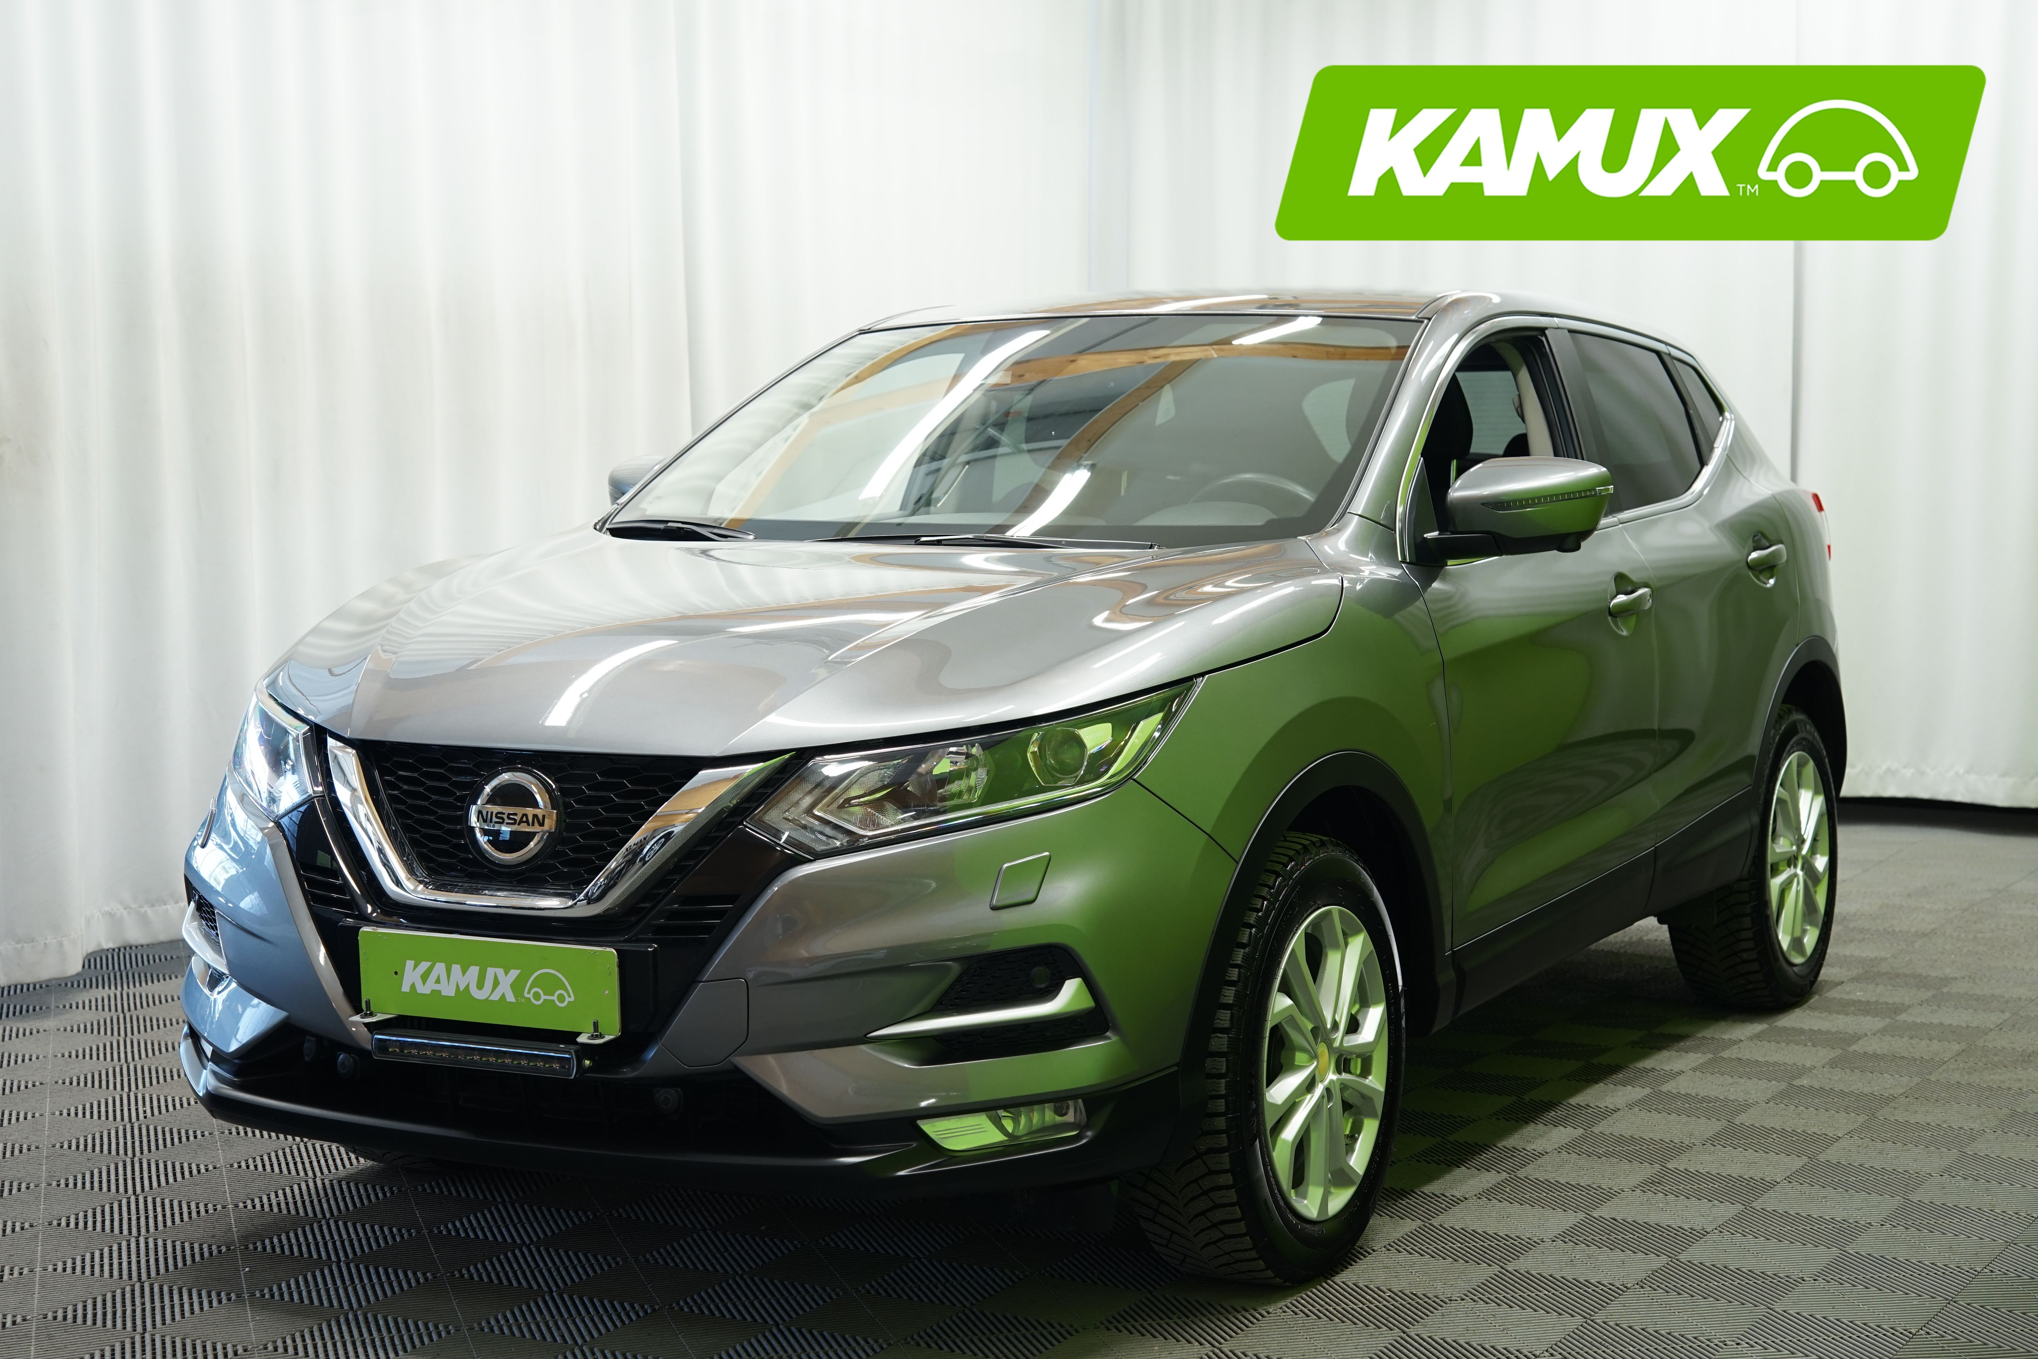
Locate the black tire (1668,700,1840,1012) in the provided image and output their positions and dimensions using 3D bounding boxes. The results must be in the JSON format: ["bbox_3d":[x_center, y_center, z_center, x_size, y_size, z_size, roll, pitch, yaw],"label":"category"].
[{"bbox_3d":[1.657,0.386,7.216,0.220,0.680,0.680,2,5,29],"label":"black tire"}]

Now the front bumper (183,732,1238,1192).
[{"bbox_3d":[-0.598,0.393,4.721,1.780,0.620,0.580,2,5,29],"label":"front bumper"}]

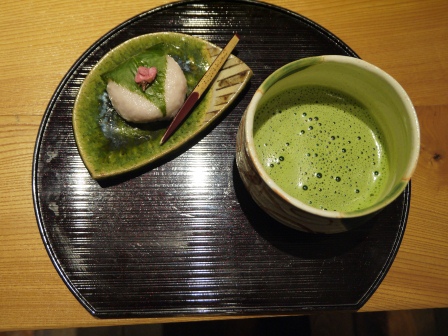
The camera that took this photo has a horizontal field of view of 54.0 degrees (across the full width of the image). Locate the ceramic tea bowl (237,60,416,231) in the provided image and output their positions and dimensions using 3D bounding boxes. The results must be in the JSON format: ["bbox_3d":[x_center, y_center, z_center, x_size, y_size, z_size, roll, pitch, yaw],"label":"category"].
[{"bbox_3d":[0.069,-0.013,0.317,0.117,0.080,0.117,0,76,0],"label":"ceramic tea bowl"}]

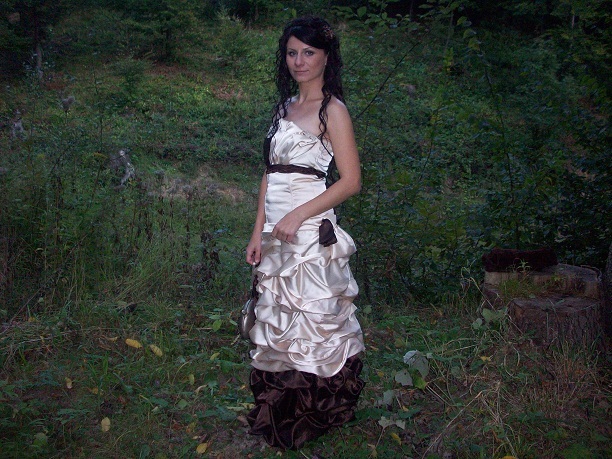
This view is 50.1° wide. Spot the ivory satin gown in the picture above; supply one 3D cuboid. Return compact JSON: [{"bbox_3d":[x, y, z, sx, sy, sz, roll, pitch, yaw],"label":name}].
[{"bbox_3d":[0.000,0.192,2.658,0.460,1.257,0.460,7,10,43],"label":"ivory satin gown"}]

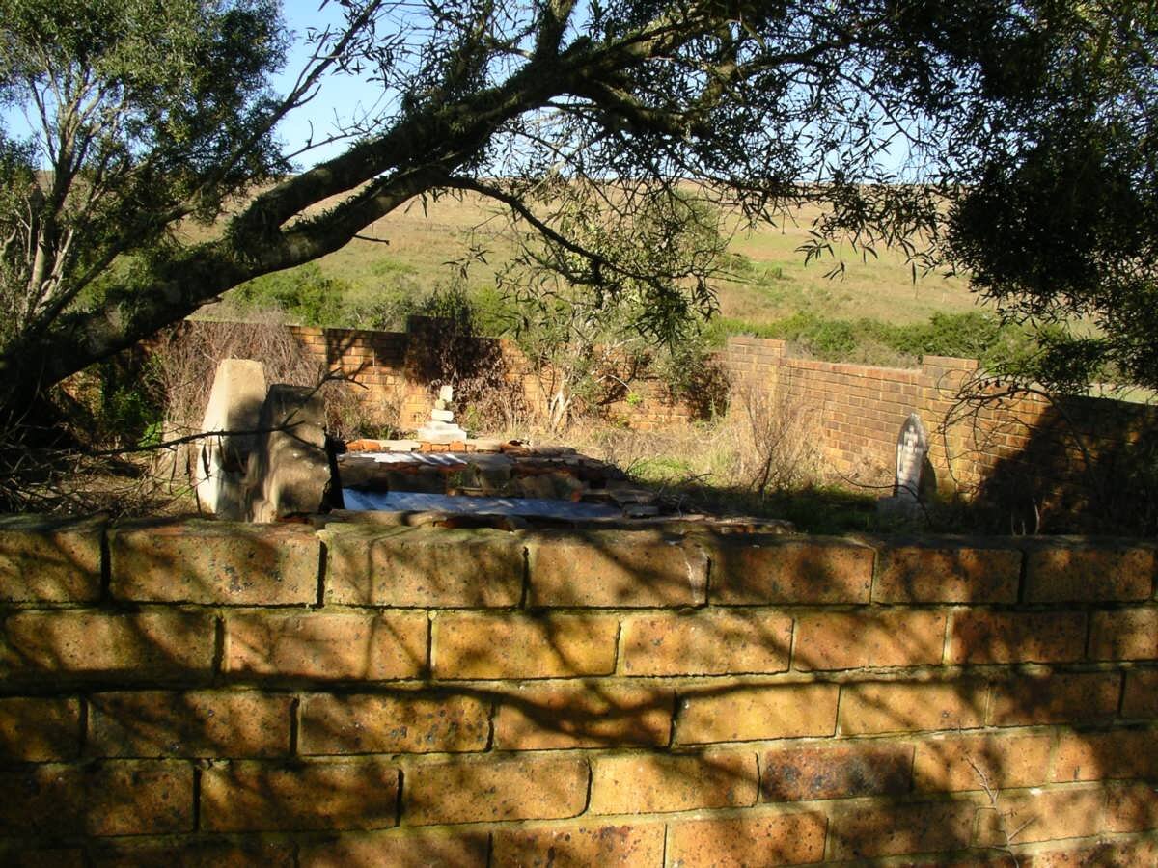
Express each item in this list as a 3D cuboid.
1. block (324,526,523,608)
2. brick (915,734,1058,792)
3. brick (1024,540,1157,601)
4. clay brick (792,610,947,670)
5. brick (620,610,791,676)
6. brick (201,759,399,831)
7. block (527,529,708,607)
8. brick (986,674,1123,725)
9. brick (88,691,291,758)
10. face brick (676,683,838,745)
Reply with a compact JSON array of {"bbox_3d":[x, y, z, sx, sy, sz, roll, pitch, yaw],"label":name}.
[{"bbox_3d":[-0.191,0.155,1.468,0.225,0.075,0.106,3,7,-19],"label":"block"},{"bbox_3d":[0.542,0.448,1.754,0.223,0.074,0.106,3,7,-19],"label":"brick"},{"bbox_3d":[0.690,0.192,1.762,0.222,0.073,0.106,2,5,-18],"label":"brick"},{"bbox_3d":[0.364,0.264,1.659,0.222,0.073,0.106,2,5,-18],"label":"clay brick"},{"bbox_3d":[0.143,0.257,1.594,0.226,0.075,0.106,3,7,-19],"label":"brick"},{"bbox_3d":[-0.330,0.405,1.449,0.222,0.073,0.106,2,5,-18],"label":"brick"},{"bbox_3d":[0.034,0.165,1.544,0.226,0.077,0.106,3,7,-19],"label":"block"},{"bbox_3d":[0.645,0.363,1.765,0.222,0.073,0.106,2,5,-18],"label":"brick"},{"bbox_3d":[-0.440,0.313,1.405,0.217,0.074,0.106,3,7,-19],"label":"brick"},{"bbox_3d":[0.213,0.348,1.619,0.222,0.073,0.106,2,5,-18],"label":"face brick"}]

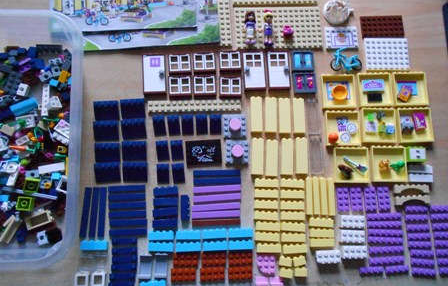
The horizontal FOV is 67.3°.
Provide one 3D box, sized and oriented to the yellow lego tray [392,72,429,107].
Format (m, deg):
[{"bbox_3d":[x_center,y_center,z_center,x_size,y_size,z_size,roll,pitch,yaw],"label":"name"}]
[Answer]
[{"bbox_3d":[0.267,-0.077,0.486,0.048,0.008,0.050,-1,81,-3],"label":"yellow lego tray"}]

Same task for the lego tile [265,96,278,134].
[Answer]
[{"bbox_3d":[0.066,-0.038,0.472,0.016,0.008,0.050,1,82,-2],"label":"lego tile"}]

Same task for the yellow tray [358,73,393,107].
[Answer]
[{"bbox_3d":[0.217,-0.077,0.486,0.048,0.008,0.050,-1,82,-3],"label":"yellow tray"}]

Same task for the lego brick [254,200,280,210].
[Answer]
[{"bbox_3d":[0.056,0.081,0.449,0.032,0.008,0.011,2,81,-3],"label":"lego brick"}]

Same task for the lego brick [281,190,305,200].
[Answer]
[{"bbox_3d":[0.092,0.069,0.457,0.032,0.008,0.011,1,81,-3],"label":"lego brick"}]

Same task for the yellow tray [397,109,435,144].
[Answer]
[{"bbox_3d":[0.272,-0.026,0.482,0.048,0.008,0.050,-1,82,-3],"label":"yellow tray"}]

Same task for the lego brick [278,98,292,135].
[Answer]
[{"bbox_3d":[0.084,-0.038,0.471,0.016,0.008,0.050,0,81,-3],"label":"lego brick"}]

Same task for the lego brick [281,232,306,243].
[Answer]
[{"bbox_3d":[0.090,0.124,0.445,0.032,0.008,0.011,1,81,-3],"label":"lego brick"}]

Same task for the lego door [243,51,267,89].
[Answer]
[{"bbox_3d":[0.042,-0.103,0.478,0.032,0.009,0.058,-2,81,-3],"label":"lego door"}]

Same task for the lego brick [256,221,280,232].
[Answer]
[{"bbox_3d":[0.058,0.111,0.449,0.032,0.008,0.011,2,81,-2],"label":"lego brick"}]

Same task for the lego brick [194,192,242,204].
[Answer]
[{"bbox_3d":[-0.009,0.073,0.454,0.064,0.003,0.008,-3,81,-3],"label":"lego brick"}]

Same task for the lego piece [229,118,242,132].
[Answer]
[{"bbox_3d":[0.015,-0.025,0.460,0.016,0.011,0.016,1,81,-3],"label":"lego piece"}]

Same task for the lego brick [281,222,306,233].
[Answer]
[{"bbox_3d":[0.092,0.112,0.450,0.032,0.008,0.011,3,81,-2],"label":"lego brick"}]

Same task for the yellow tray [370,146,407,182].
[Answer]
[{"bbox_3d":[0.230,0.029,0.471,0.048,0.008,0.050,1,81,-3],"label":"yellow tray"}]

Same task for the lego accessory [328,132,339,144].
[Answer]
[{"bbox_3d":[0.151,-0.006,0.464,0.014,0.014,0.014,1,81,-3],"label":"lego accessory"}]

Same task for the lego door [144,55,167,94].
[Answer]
[{"bbox_3d":[-0.097,-0.097,0.469,0.032,0.009,0.058,-2,81,-3],"label":"lego door"}]

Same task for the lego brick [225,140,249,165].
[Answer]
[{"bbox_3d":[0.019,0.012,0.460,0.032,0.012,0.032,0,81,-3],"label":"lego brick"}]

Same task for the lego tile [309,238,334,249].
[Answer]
[{"bbox_3d":[0.130,0.132,0.448,0.032,0.008,0.011,0,82,-2],"label":"lego tile"}]

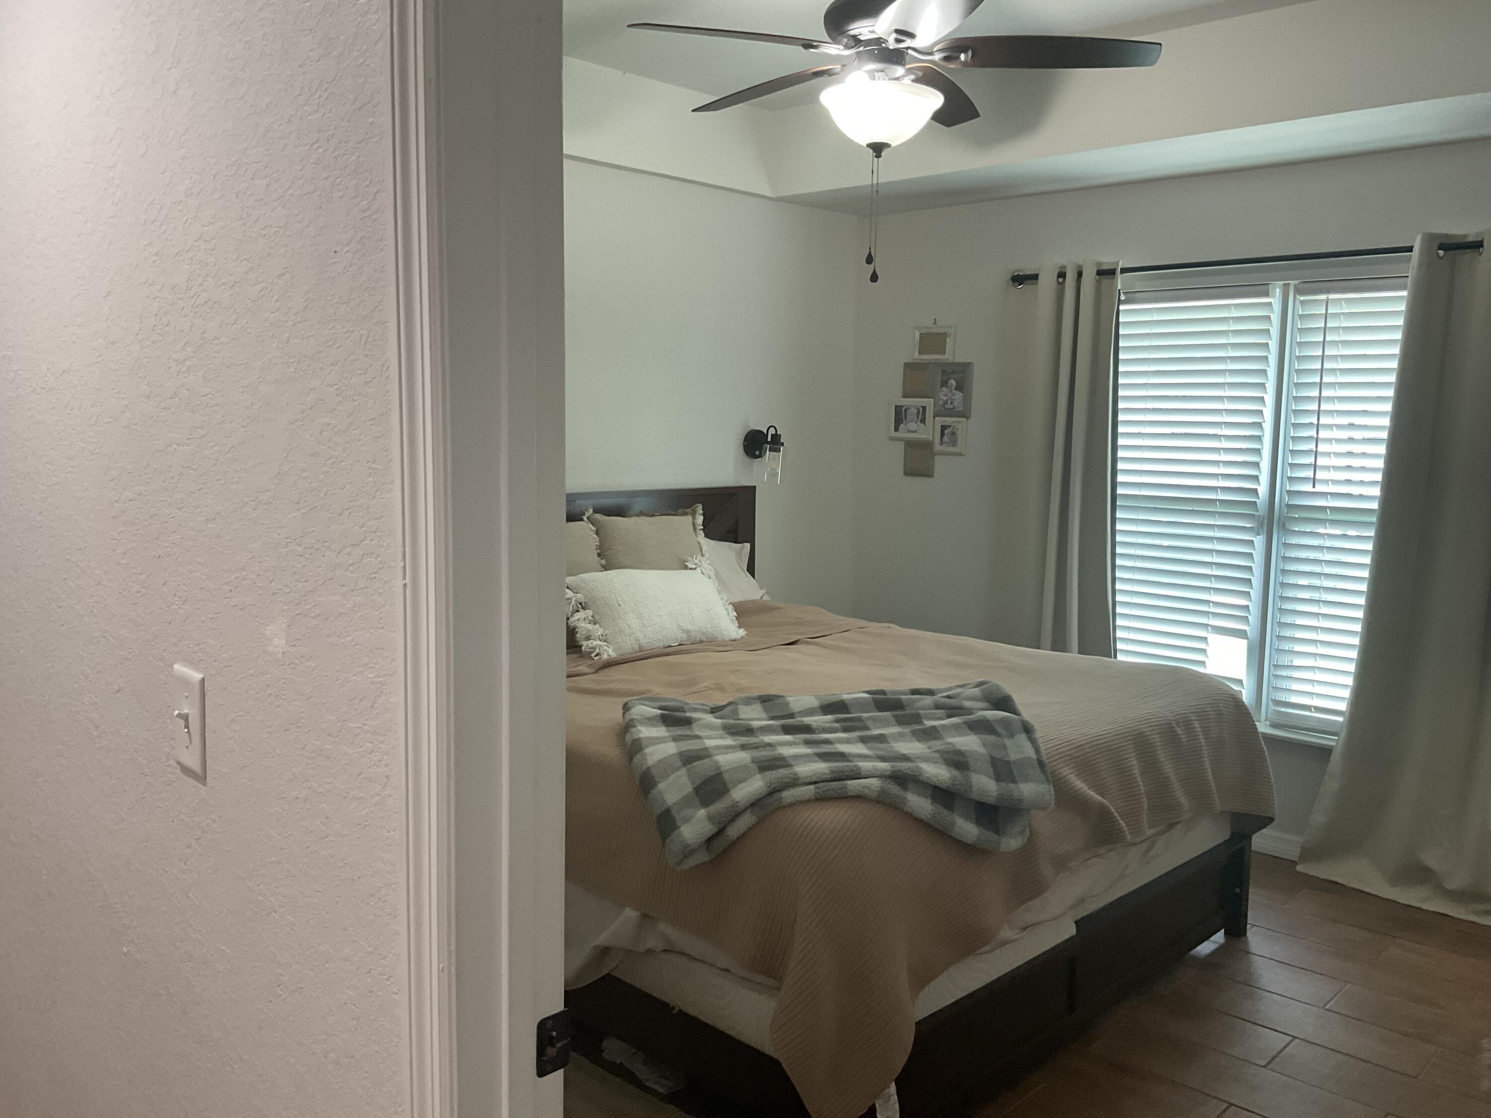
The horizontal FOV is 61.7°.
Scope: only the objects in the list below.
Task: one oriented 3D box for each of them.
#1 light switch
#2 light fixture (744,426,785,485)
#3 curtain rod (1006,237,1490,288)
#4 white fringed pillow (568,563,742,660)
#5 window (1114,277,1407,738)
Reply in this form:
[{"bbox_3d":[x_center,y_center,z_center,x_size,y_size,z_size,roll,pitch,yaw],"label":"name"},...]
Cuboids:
[{"bbox_3d":[-0.615,0.181,1.368,0.016,0.117,0.074,-6,10,-44],"label":"light switch"},{"bbox_3d":[0.096,-0.442,5.270,0.125,0.245,0.155,-6,10,-44],"label":"light fixture"},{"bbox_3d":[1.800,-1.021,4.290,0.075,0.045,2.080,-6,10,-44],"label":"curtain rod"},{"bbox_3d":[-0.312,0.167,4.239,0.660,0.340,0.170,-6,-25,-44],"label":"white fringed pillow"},{"bbox_3d":[1.879,-0.177,4.452,0.120,1.590,1.324,-6,10,-44],"label":"window"}]

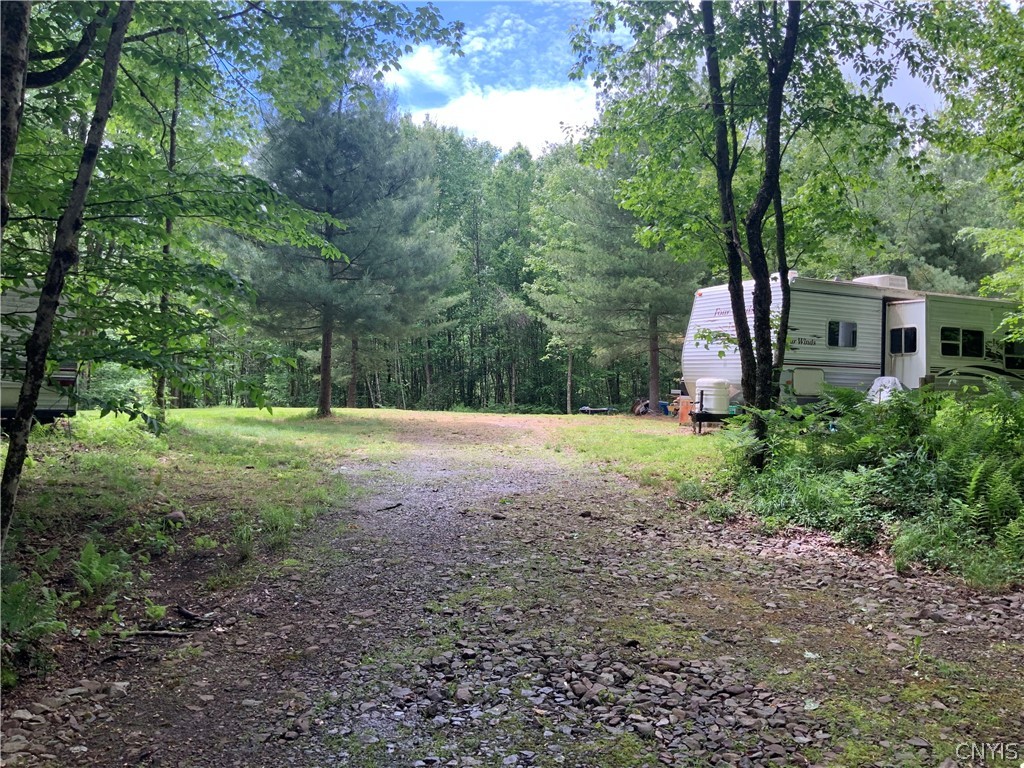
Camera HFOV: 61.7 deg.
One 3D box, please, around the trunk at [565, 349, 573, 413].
[{"bbox_3d":[1.745,-0.046,26.500,0.210,1.980,0.210,0,1,0],"label":"trunk"}]

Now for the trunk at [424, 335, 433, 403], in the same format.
[{"bbox_3d":[-3.212,-0.519,33.000,0.260,2.620,0.260,0,1,0],"label":"trunk"}]

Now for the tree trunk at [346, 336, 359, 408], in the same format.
[{"bbox_3d":[-5.299,-0.382,28.500,0.340,2.390,0.340,0,1,0],"label":"tree trunk"}]

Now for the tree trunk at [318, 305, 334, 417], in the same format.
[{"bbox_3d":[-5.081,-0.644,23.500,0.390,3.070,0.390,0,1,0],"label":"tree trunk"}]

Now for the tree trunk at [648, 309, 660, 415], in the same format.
[{"bbox_3d":[4.070,-0.628,24.500,0.320,2.940,0.320,0,1,0],"label":"tree trunk"}]

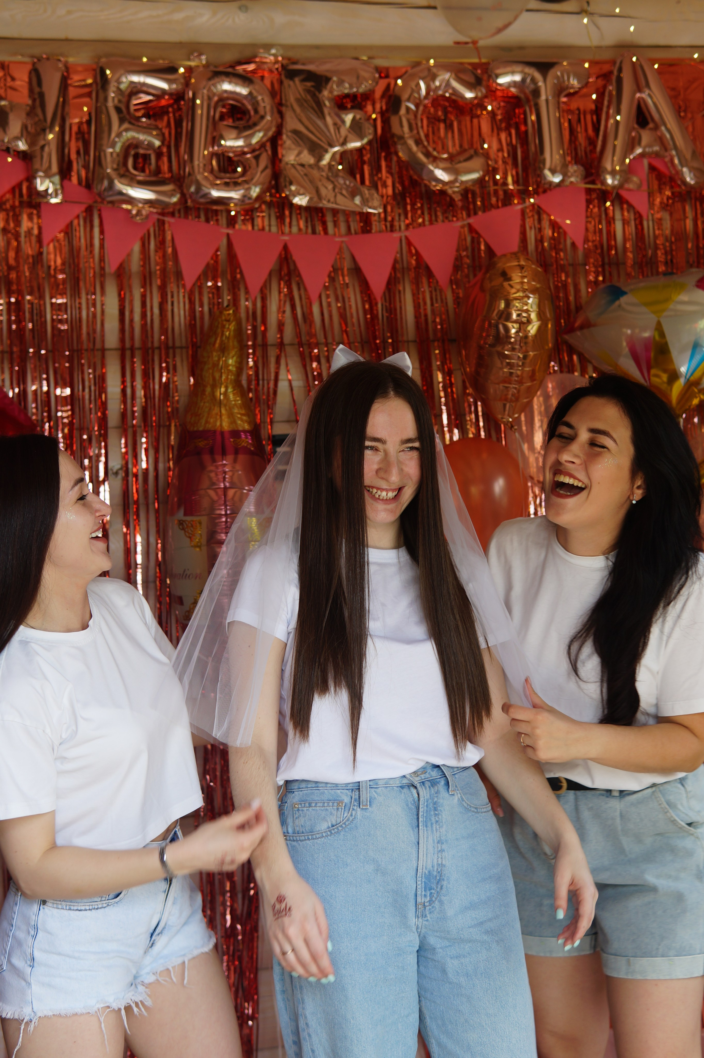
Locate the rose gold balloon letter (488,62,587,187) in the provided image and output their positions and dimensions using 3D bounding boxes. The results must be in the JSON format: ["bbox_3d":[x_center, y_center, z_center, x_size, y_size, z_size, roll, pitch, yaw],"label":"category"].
[{"bbox_3d":[0.458,-0.997,3.250,0.225,0.283,0.075,-4,-4,-9],"label":"rose gold balloon letter"}]

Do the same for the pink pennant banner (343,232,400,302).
[{"bbox_3d":[0.058,-0.635,3.215,0.142,0.165,0.010,-5,-3,-9],"label":"pink pennant banner"}]

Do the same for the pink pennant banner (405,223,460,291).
[{"bbox_3d":[0.215,-0.660,3.240,0.143,0.160,0.010,-11,-2,-9],"label":"pink pennant banner"}]

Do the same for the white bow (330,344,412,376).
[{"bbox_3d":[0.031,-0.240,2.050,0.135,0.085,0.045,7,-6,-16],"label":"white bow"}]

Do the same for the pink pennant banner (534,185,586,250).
[{"bbox_3d":[0.547,-0.767,3.297,0.143,0.154,0.010,-20,-1,-9],"label":"pink pennant banner"}]

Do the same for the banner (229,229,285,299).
[{"bbox_3d":[-0.232,-0.632,3.172,0.136,0.163,0.010,2,-4,-8],"label":"banner"}]

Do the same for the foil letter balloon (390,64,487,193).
[{"bbox_3d":[0.210,-0.977,3.211,0.218,0.293,0.075,-3,-4,-9],"label":"foil letter balloon"}]

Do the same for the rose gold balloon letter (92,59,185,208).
[{"bbox_3d":[-0.502,-0.928,3.103,0.210,0.325,0.075,2,-4,-8],"label":"rose gold balloon letter"}]

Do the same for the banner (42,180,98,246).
[{"bbox_3d":[-0.696,-0.732,3.111,0.142,0.151,0.010,22,-7,-6],"label":"banner"}]

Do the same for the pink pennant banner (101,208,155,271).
[{"bbox_3d":[-0.548,-0.679,3.128,0.135,0.153,0.010,15,-6,-7],"label":"pink pennant banner"}]

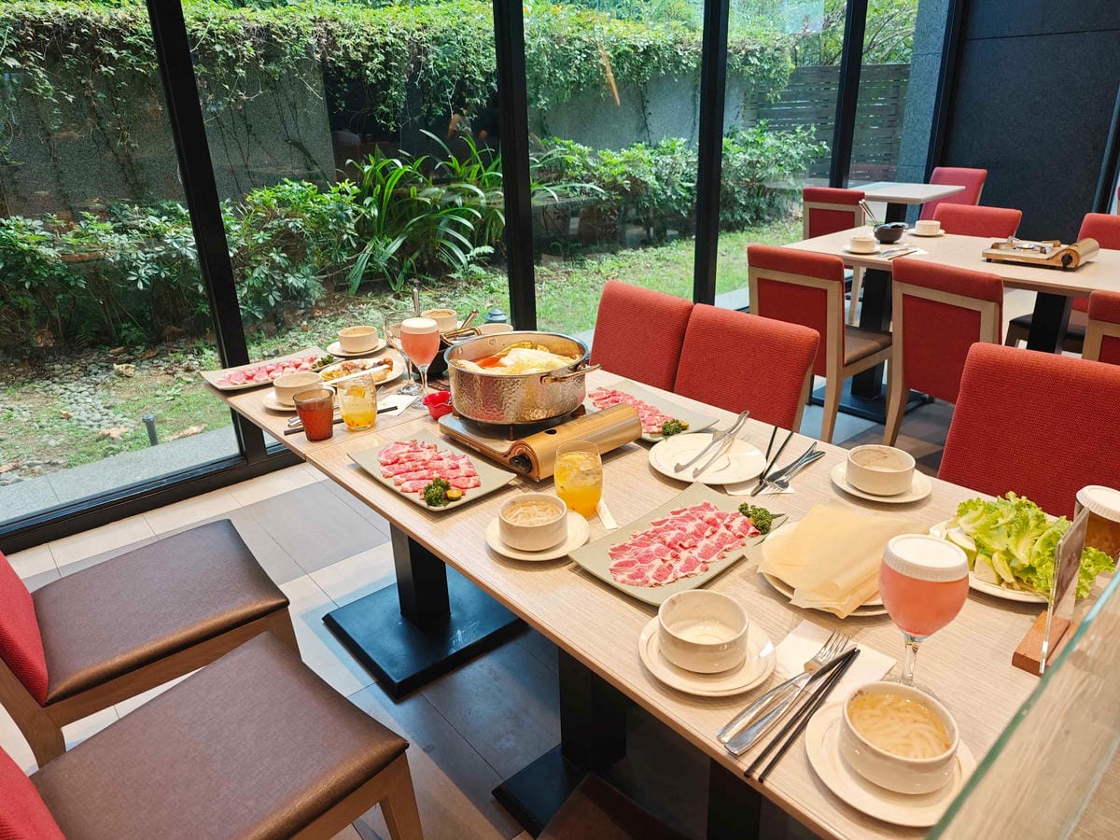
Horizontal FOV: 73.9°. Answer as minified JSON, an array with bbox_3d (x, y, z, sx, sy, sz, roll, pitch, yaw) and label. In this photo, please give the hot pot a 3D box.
[{"bbox_3d":[-0.082,-0.086,1.442,0.275,0.101,0.360,-21,29,-36],"label":"hot pot"}]

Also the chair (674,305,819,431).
[{"bbox_3d":[0.320,0.180,1.960,0.520,0.830,0.430,-18,28,-33],"label":"chair"}]

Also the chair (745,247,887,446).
[{"bbox_3d":[1.043,-0.287,2.990,0.520,0.830,0.430,-19,28,-34],"label":"chair"}]

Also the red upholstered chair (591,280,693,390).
[{"bbox_3d":[0.079,0.059,2.268,0.520,0.830,0.430,-18,28,-32],"label":"red upholstered chair"}]

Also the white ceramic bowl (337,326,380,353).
[{"bbox_3d":[-0.541,-0.212,2.005,0.104,0.053,0.104,-2,23,1],"label":"white ceramic bowl"}]

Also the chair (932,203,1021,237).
[{"bbox_3d":[1.816,-0.575,3.594,0.520,0.830,0.430,-18,28,-32],"label":"chair"}]

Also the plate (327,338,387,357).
[{"bbox_3d":[-0.553,-0.195,2.041,0.163,0.020,0.163,-2,23,1],"label":"plate"}]

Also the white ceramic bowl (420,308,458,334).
[{"bbox_3d":[-0.348,-0.281,2.148,0.101,0.053,0.101,-2,23,1],"label":"white ceramic bowl"}]

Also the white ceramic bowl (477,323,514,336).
[{"bbox_3d":[-0.168,-0.221,1.990,0.098,0.053,0.098,-2,23,1],"label":"white ceramic bowl"}]

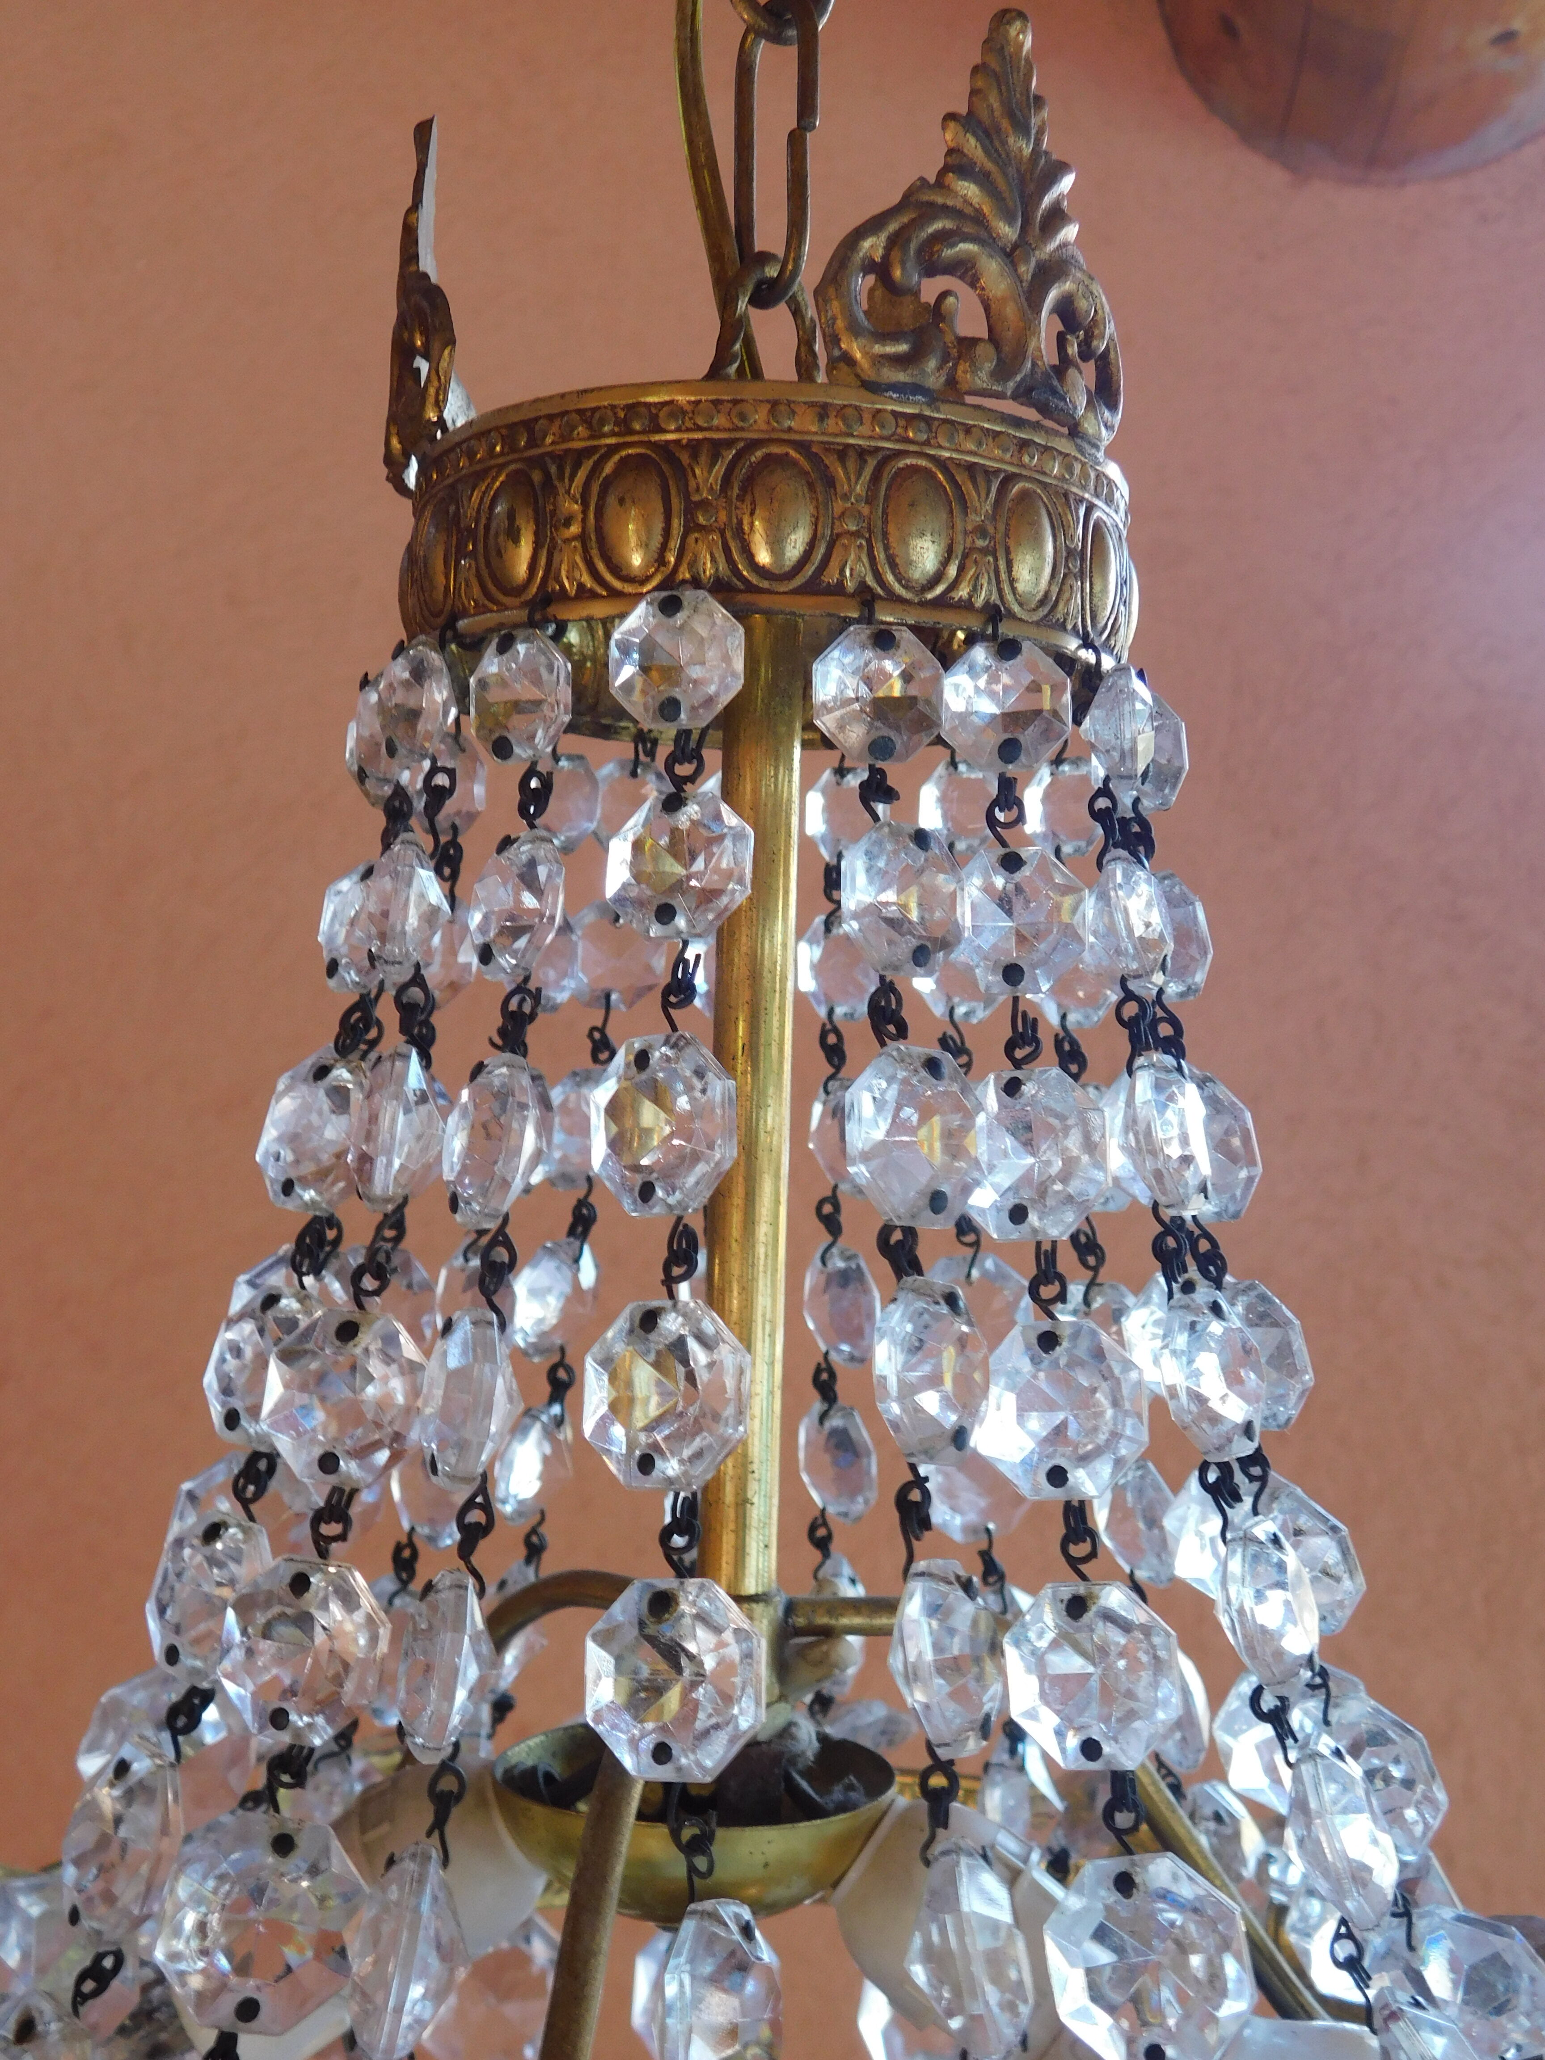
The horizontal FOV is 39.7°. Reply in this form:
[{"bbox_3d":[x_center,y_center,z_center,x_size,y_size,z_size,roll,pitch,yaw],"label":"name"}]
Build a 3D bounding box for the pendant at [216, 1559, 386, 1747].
[{"bbox_3d":[-0.048,0.064,0.220,0.018,0.018,0.010,4,-11,15],"label":"pendant"}]

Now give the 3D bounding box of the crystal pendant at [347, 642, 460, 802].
[{"bbox_3d":[-0.043,-0.037,0.252,0.015,0.015,0.007,11,9,34],"label":"crystal pendant"}]

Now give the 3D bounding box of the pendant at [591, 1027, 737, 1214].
[{"bbox_3d":[-0.011,0.009,0.219,0.018,0.018,0.009,-3,-3,35],"label":"pendant"}]

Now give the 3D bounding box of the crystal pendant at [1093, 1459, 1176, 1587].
[{"bbox_3d":[0.053,0.072,0.311,0.010,0.018,0.018,-8,4,-24],"label":"crystal pendant"}]

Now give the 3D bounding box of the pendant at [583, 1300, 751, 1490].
[{"bbox_3d":[-0.010,0.036,0.212,0.019,0.019,0.009,-4,-11,29],"label":"pendant"}]

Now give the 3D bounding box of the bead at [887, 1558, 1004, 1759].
[{"bbox_3d":[0.017,0.061,0.207,0.009,0.019,0.018,-8,-13,25],"label":"bead"}]

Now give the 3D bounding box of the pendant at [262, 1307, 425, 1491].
[{"bbox_3d":[-0.045,0.038,0.223,0.018,0.018,0.010,4,-11,12],"label":"pendant"}]

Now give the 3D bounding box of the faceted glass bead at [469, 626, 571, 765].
[{"bbox_3d":[-0.027,-0.036,0.230,0.015,0.015,0.008,-1,-6,43],"label":"faceted glass bead"}]

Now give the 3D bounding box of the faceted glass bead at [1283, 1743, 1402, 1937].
[{"bbox_3d":[0.063,0.090,0.238,0.009,0.020,0.020,-22,-25,19],"label":"faceted glass bead"}]

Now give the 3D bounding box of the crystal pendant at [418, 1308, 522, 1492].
[{"bbox_3d":[-0.031,0.038,0.217,0.010,0.018,0.018,9,-12,-13],"label":"crystal pendant"}]

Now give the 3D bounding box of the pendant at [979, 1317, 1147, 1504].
[{"bbox_3d":[0.030,0.039,0.220,0.018,0.019,0.009,-6,-10,19],"label":"pendant"}]

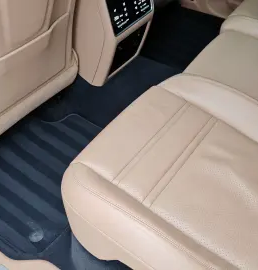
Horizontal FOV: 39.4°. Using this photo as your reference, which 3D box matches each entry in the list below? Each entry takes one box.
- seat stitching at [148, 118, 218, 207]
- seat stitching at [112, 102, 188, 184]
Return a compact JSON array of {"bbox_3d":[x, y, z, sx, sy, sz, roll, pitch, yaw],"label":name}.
[{"bbox_3d":[0.140,0.058,0.876,0.010,0.010,0.317,34,59,16],"label":"seat stitching"},{"bbox_3d":[0.060,0.010,0.900,0.010,0.010,0.320,35,59,16],"label":"seat stitching"}]

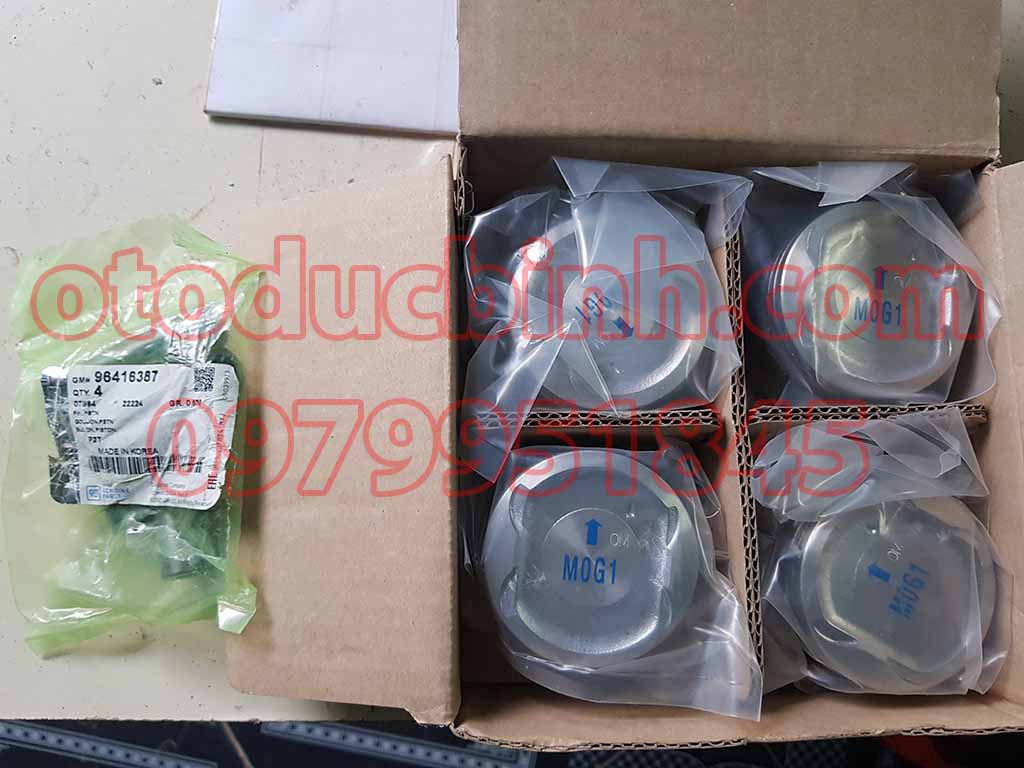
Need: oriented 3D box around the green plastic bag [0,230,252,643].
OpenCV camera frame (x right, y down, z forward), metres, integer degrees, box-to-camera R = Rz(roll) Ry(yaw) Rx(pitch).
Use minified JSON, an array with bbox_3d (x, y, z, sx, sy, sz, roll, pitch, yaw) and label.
[{"bbox_3d":[-0.155,0.018,0.312,0.095,0.033,0.171,0,83,-6],"label":"green plastic bag"}]

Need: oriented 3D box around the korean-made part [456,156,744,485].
[{"bbox_3d":[0.032,-0.027,0.315,0.104,0.068,0.106,0,83,-6],"label":"korean-made part"}]

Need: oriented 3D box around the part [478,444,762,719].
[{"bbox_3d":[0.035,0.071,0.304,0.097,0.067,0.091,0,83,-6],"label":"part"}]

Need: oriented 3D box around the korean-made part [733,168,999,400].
[{"bbox_3d":[0.139,-0.035,0.328,0.096,0.067,0.093,0,83,-6],"label":"korean-made part"}]

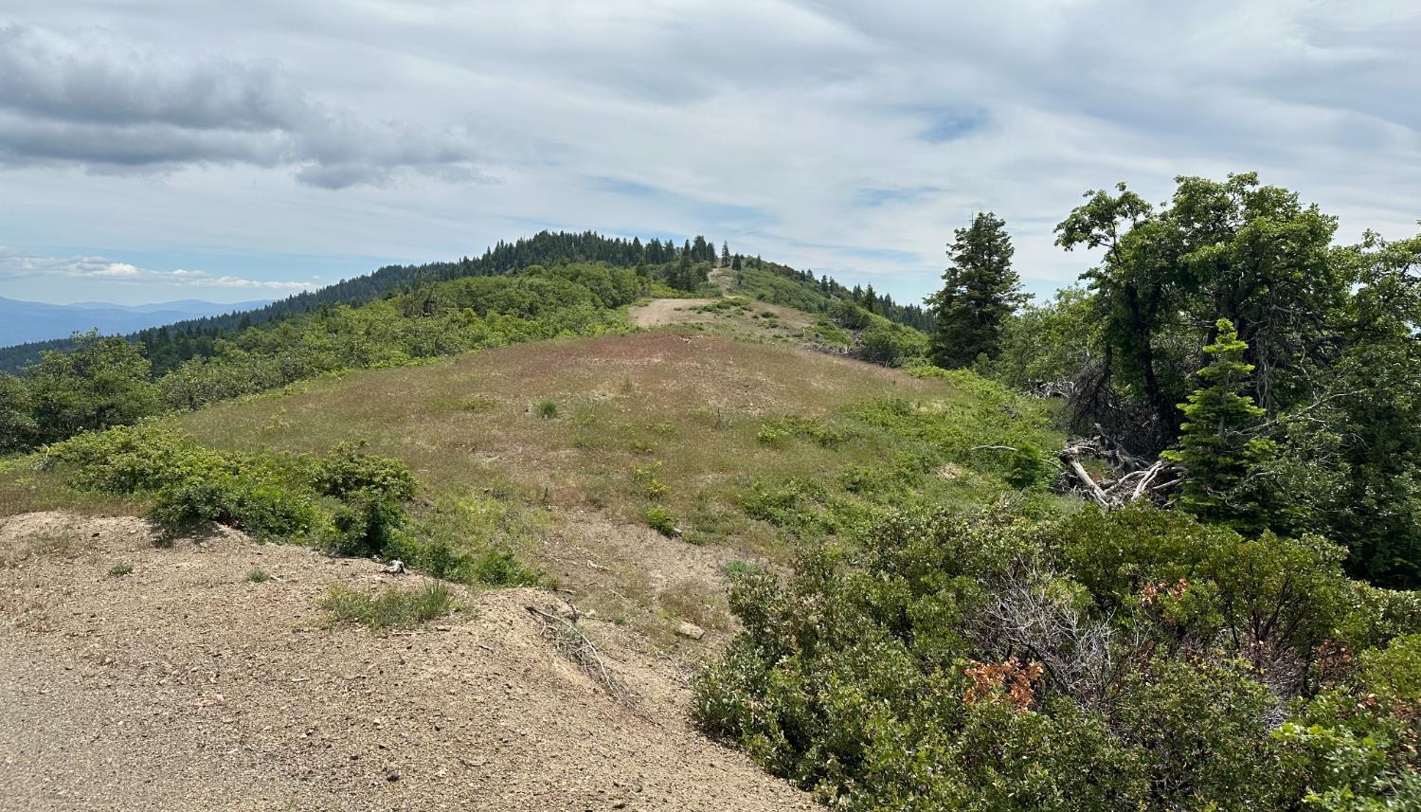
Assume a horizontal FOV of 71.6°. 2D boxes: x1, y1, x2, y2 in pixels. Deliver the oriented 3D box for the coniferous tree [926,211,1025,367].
[{"bbox_3d":[12.144,-5.299,45.000,4.400,7.200,4.400,0,6,0],"label":"coniferous tree"}]

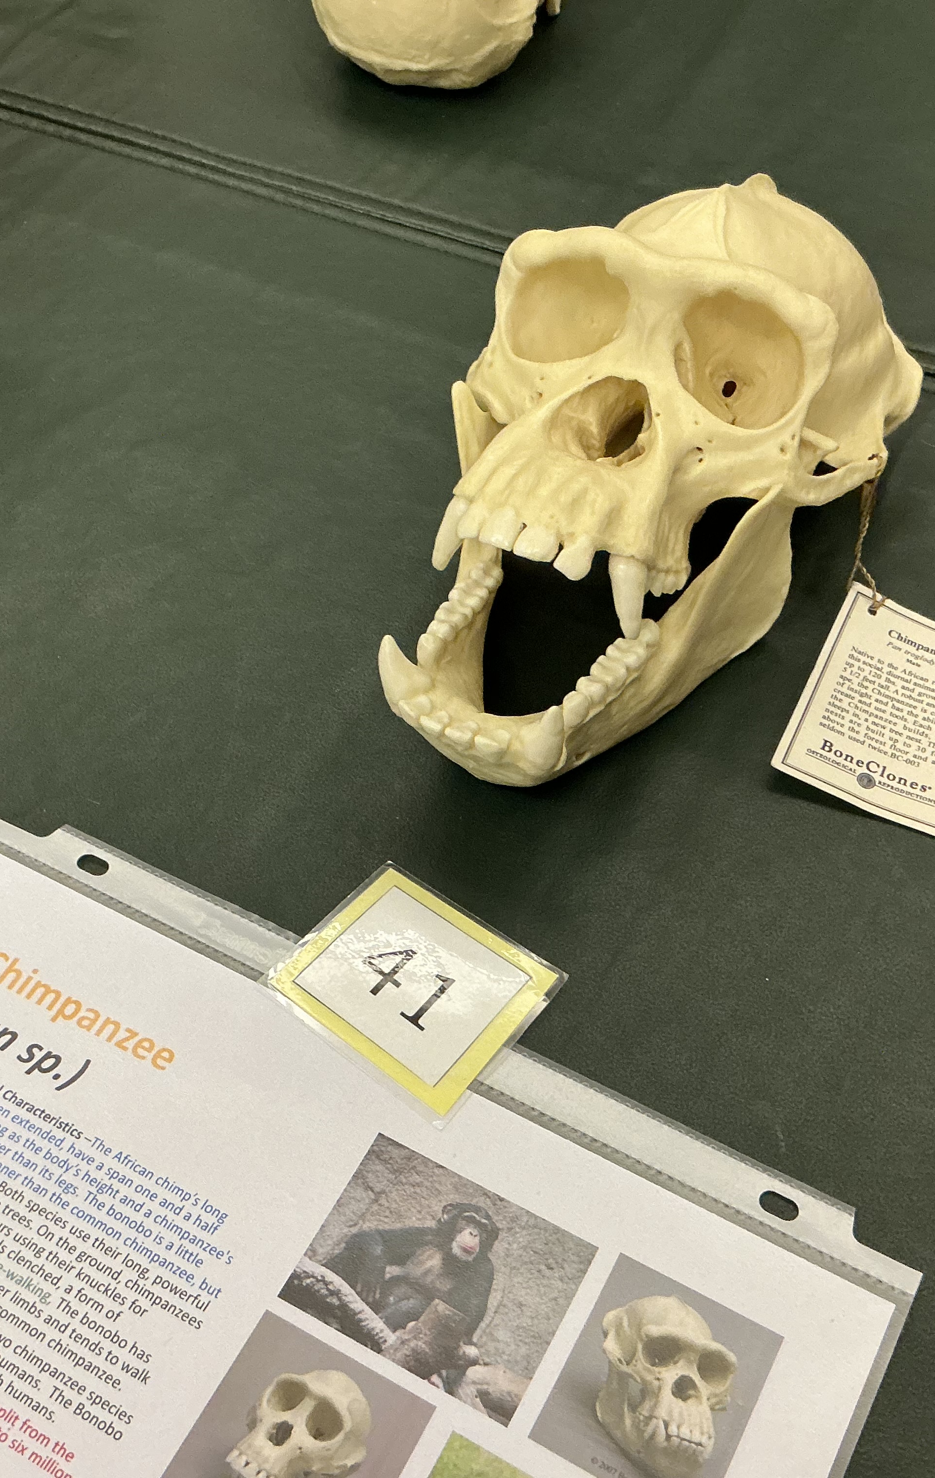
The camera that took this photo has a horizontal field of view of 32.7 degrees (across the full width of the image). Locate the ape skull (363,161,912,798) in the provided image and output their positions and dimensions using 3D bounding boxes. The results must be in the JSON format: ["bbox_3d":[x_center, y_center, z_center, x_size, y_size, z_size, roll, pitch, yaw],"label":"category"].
[{"bbox_3d":[0.058,-0.088,0.471,0.124,0.120,0.212,22,57,19],"label":"ape skull"}]

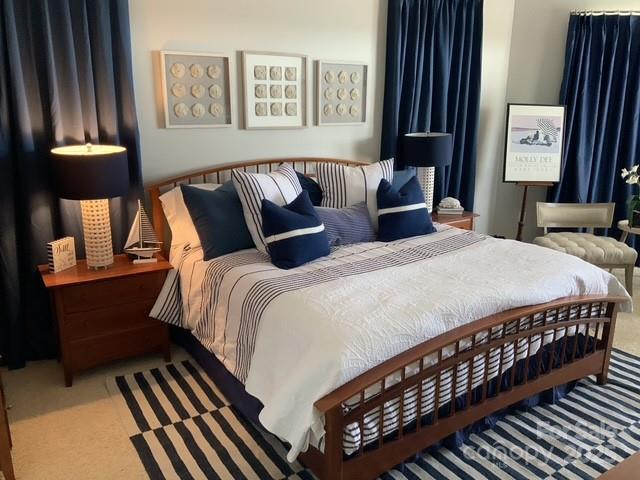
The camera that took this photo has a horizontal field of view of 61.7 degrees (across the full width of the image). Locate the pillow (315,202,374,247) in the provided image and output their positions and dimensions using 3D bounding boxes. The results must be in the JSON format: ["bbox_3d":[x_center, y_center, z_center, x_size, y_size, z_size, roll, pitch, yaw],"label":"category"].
[{"bbox_3d":[0.100,-0.123,3.850,0.540,0.320,0.140,-7,-11,-25],"label":"pillow"}]

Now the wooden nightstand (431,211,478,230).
[{"bbox_3d":[1.042,0.115,4.957,0.720,0.661,0.432,-9,17,-32],"label":"wooden nightstand"}]

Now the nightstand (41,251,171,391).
[{"bbox_3d":[-1.349,0.487,3.452,0.720,0.661,0.432,-9,17,-32],"label":"nightstand"}]

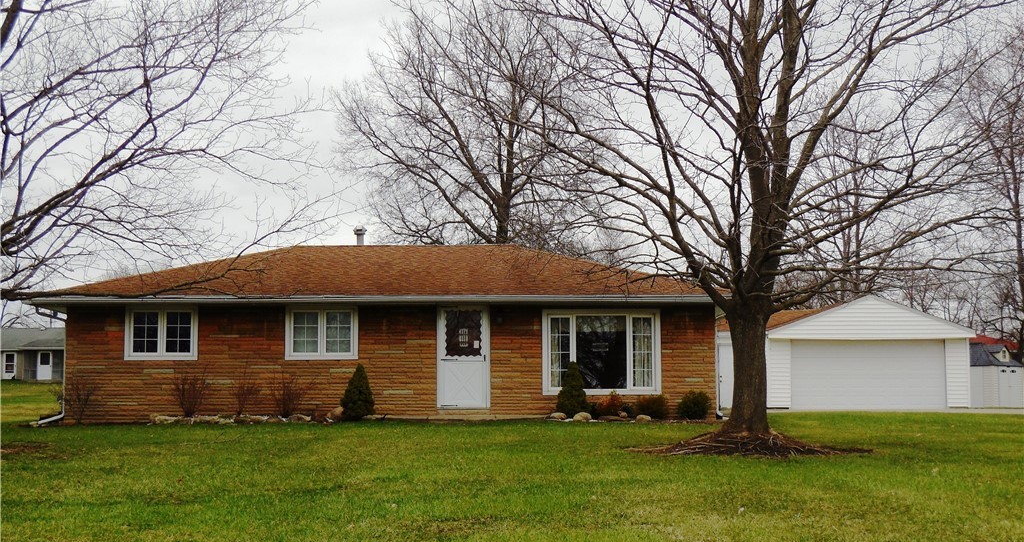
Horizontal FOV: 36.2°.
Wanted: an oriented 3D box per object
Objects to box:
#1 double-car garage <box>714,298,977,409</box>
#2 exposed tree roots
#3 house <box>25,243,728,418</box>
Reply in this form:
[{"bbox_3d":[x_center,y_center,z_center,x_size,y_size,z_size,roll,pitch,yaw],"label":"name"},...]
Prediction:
[{"bbox_3d":[10.632,2.827,51.858,7.450,3.510,7.200,0,-5,0],"label":"double-car garage"},{"bbox_3d":[3.366,2.344,21.374,3.120,0.330,2.600,0,-5,0],"label":"exposed tree roots"},{"bbox_3d":[-2.412,1.386,35.123,14.170,3.950,9.200,0,-5,0],"label":"house"}]

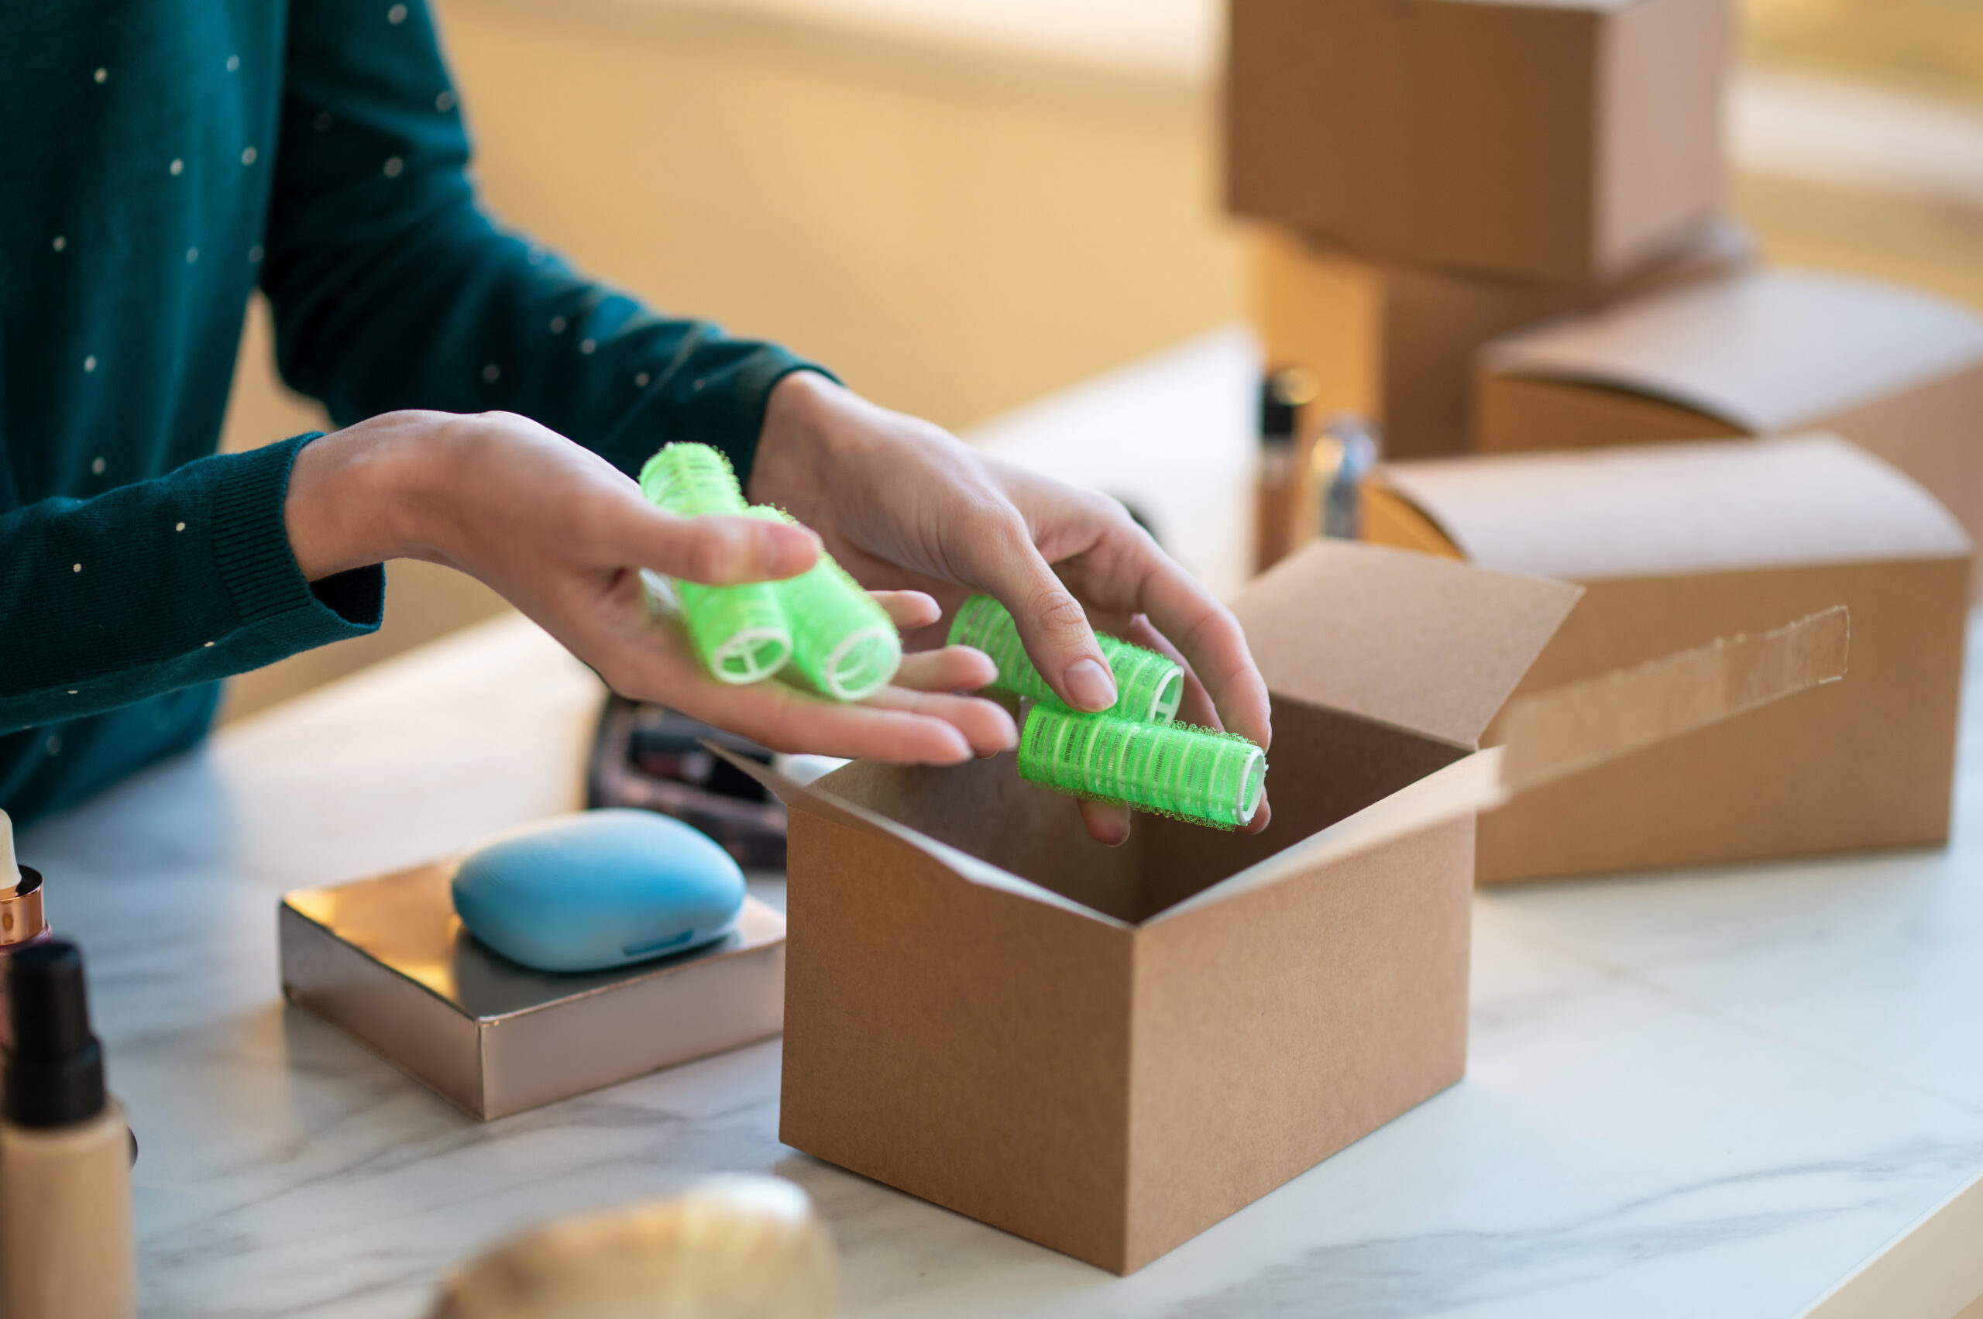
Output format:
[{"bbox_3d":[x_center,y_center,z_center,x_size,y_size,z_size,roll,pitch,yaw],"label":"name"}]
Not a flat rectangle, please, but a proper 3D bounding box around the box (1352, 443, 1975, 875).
[{"bbox_3d":[0.215,-0.004,1.516,0.160,0.104,0.117,-4,21,-13],"label":"box"}]

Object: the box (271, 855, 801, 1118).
[{"bbox_3d":[-0.129,0.088,1.356,0.112,0.030,0.105,-15,26,-36],"label":"box"}]

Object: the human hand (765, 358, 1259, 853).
[{"bbox_3d":[0.010,-0.015,1.275,0.163,0.073,0.083,38,19,13],"label":"human hand"}]

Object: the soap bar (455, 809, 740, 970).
[{"bbox_3d":[-0.111,0.063,1.333,0.082,0.033,0.066,-11,24,-30],"label":"soap bar"}]

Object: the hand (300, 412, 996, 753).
[{"bbox_3d":[-0.085,-0.019,1.197,0.193,0.056,0.084,17,31,12],"label":"hand"}]

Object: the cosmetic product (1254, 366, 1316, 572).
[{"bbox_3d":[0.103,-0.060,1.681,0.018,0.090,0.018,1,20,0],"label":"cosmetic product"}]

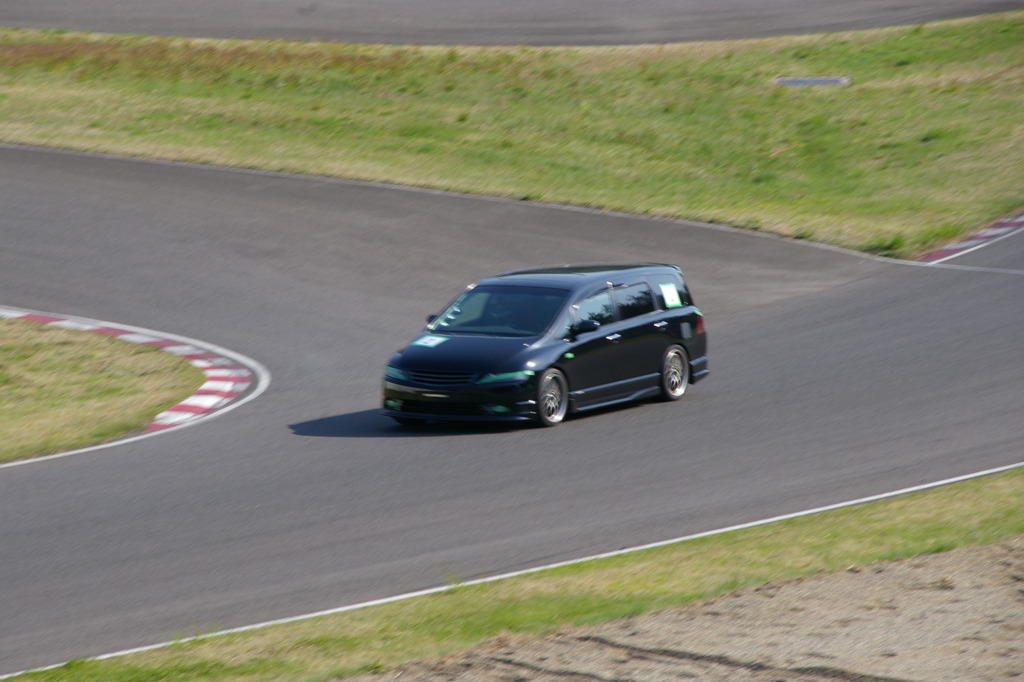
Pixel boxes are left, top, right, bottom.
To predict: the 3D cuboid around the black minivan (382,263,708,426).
[{"bbox_3d":[0.335,0.025,70.800,1.840,1.500,4.800,1,6,28],"label":"black minivan"}]

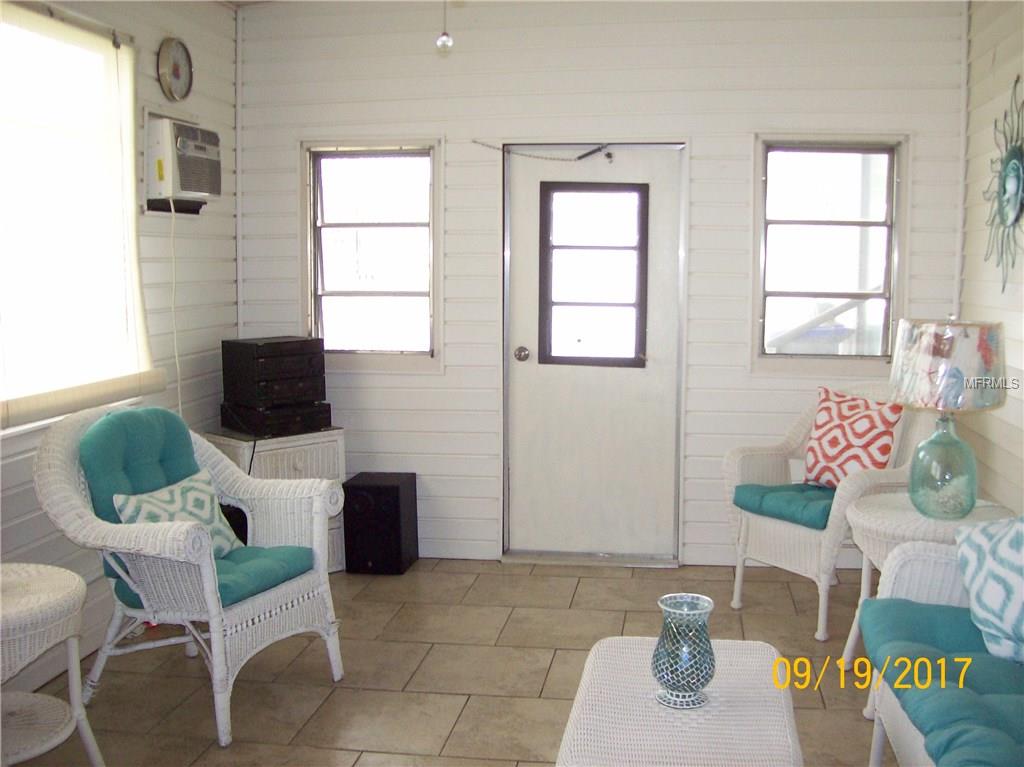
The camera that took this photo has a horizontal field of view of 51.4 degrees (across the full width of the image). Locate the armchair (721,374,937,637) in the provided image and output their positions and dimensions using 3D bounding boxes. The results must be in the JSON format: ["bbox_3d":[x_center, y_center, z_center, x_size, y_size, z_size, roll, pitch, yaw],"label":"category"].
[{"bbox_3d":[1.262,0.461,4.187,0.660,0.900,0.630,-4,7,-30],"label":"armchair"}]

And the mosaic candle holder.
[{"bbox_3d":[0.366,0.567,2.237,0.132,0.206,0.132,1,6,8],"label":"mosaic candle holder"}]

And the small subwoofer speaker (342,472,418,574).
[{"bbox_3d":[-0.597,0.637,4.874,0.265,0.410,0.250,1,6,8],"label":"small subwoofer speaker"}]

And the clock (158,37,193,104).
[{"bbox_3d":[-1.346,-1.250,4.261,0.045,0.250,0.250,1,6,8],"label":"clock"}]

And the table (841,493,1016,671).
[{"bbox_3d":[1.347,0.690,3.468,0.560,0.583,0.560,1,6,8],"label":"table"}]

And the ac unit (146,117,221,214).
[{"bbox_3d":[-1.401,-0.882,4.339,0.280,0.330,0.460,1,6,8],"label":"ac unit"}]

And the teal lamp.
[{"bbox_3d":[1.383,0.107,3.369,0.365,0.620,0.365,1,6,8],"label":"teal lamp"}]

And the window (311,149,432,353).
[{"bbox_3d":[-0.656,-0.613,4.937,0.580,0.940,0.080,1,6,8],"label":"window"}]

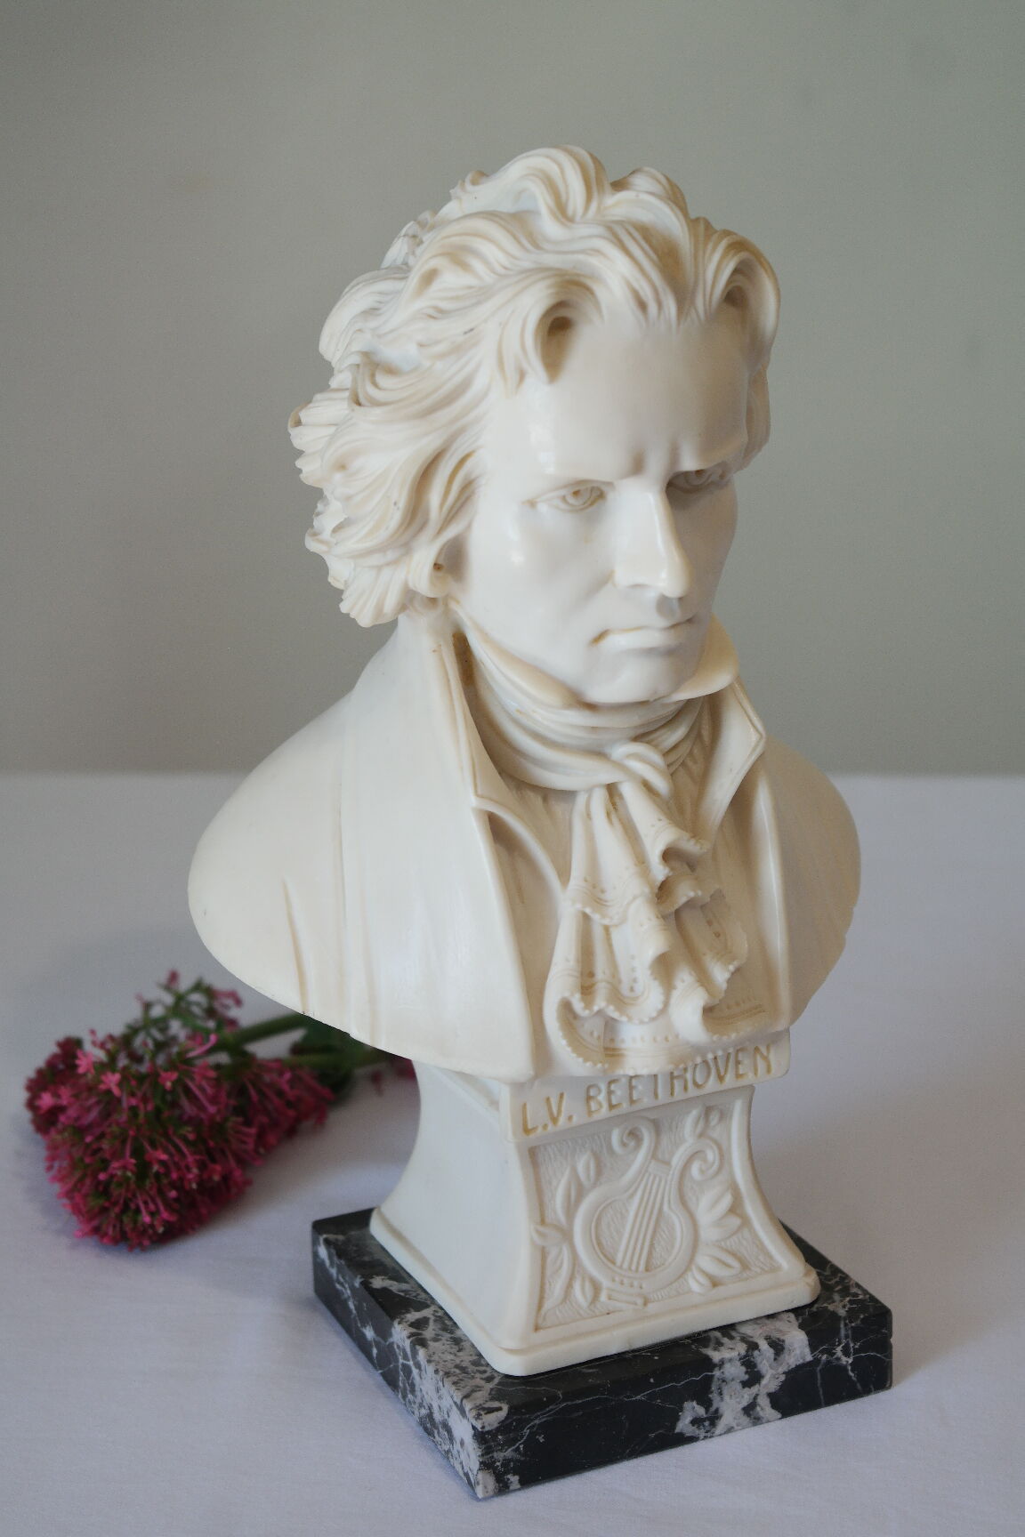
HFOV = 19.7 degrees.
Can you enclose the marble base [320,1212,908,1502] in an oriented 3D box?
[{"bbox_3d":[0.020,0.132,0.727,0.107,0.020,0.107,-10,21,-22],"label":"marble base"}]

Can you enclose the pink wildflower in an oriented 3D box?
[{"bbox_3d":[-0.089,0.095,0.800,0.071,0.048,0.083,6,21,23],"label":"pink wildflower"}]

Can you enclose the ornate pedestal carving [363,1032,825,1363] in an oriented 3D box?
[{"bbox_3d":[0.018,0.089,0.714,0.086,0.070,0.086,-10,21,-22],"label":"ornate pedestal carving"}]

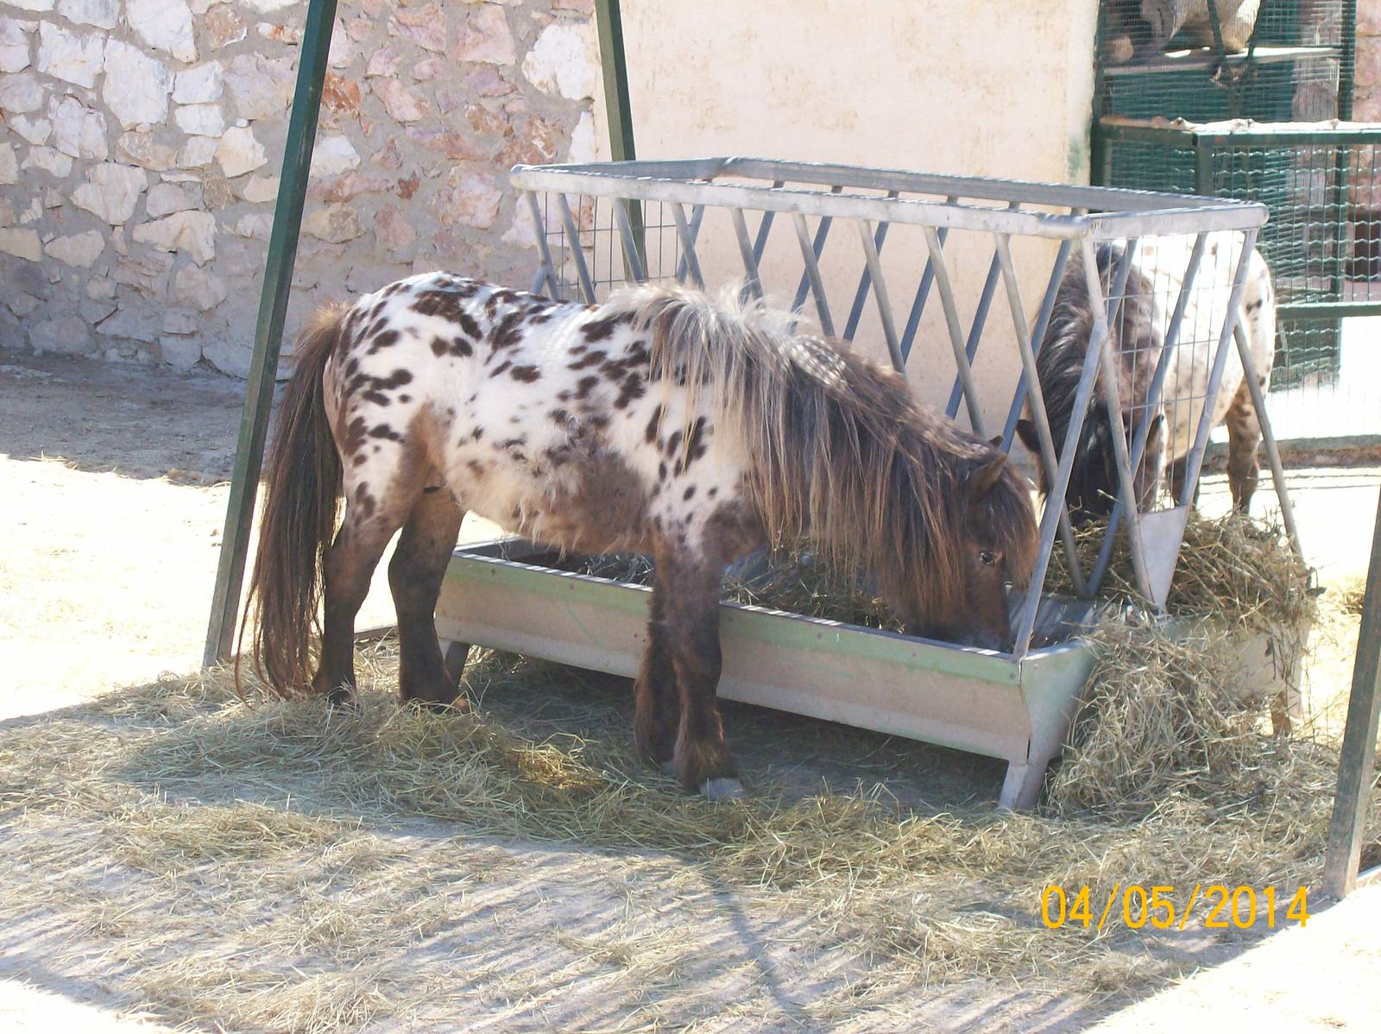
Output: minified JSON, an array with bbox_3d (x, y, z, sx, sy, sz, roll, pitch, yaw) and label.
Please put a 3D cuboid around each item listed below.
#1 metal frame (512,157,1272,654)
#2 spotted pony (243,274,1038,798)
[{"bbox_3d":[0.390,-0.290,7.275,1.507,0.820,0.968,10,13,40],"label":"metal frame"},{"bbox_3d":[-0.107,0.005,6.814,1.617,0.952,0.517,7,11,31],"label":"spotted pony"}]

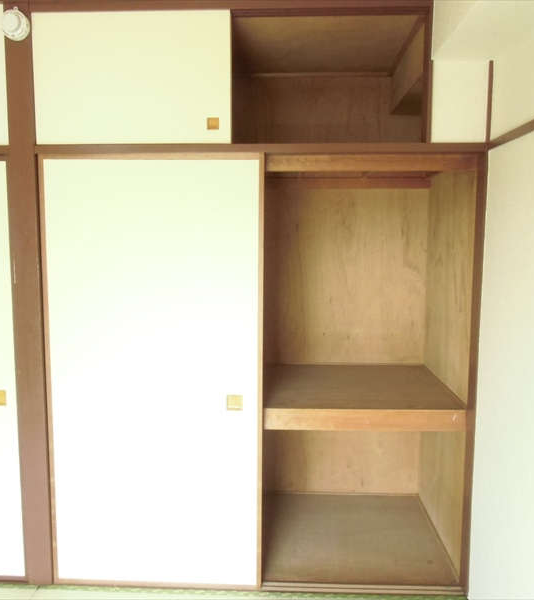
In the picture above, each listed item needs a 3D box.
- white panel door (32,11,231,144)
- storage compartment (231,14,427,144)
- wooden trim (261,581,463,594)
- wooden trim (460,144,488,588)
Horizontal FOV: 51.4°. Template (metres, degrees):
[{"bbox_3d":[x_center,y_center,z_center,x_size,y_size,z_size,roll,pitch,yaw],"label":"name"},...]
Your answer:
[{"bbox_3d":[-0.515,-0.842,2.119,0.763,0.490,0.030,1,6,3],"label":"white panel door"},{"bbox_3d":[0.247,-0.876,2.503,0.729,0.486,0.849,1,6,3],"label":"storage compartment"},{"bbox_3d":[0.395,1.204,2.308,0.836,0.032,0.090,1,6,3],"label":"wooden trim"},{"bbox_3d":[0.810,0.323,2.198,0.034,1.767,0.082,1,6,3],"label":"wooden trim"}]

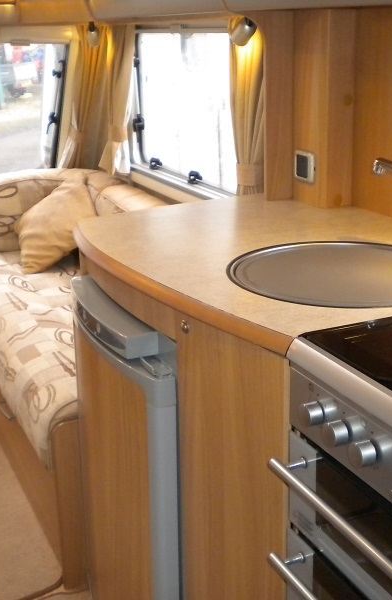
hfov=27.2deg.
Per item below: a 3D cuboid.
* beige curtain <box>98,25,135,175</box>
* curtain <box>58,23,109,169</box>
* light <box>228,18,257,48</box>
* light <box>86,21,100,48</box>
[{"bbox_3d":[-0.324,-0.788,3.235,0.110,0.590,0.230,-9,19,-23],"label":"beige curtain"},{"bbox_3d":[-0.453,-0.800,3.329,0.180,0.680,0.120,-9,44,-23],"label":"curtain"},{"bbox_3d":[0.120,-0.689,2.083,0.050,0.078,0.075,-3,18,-6],"label":"light"},{"bbox_3d":[-0.380,-0.989,3.012,0.050,0.100,0.060,1,18,5],"label":"light"}]

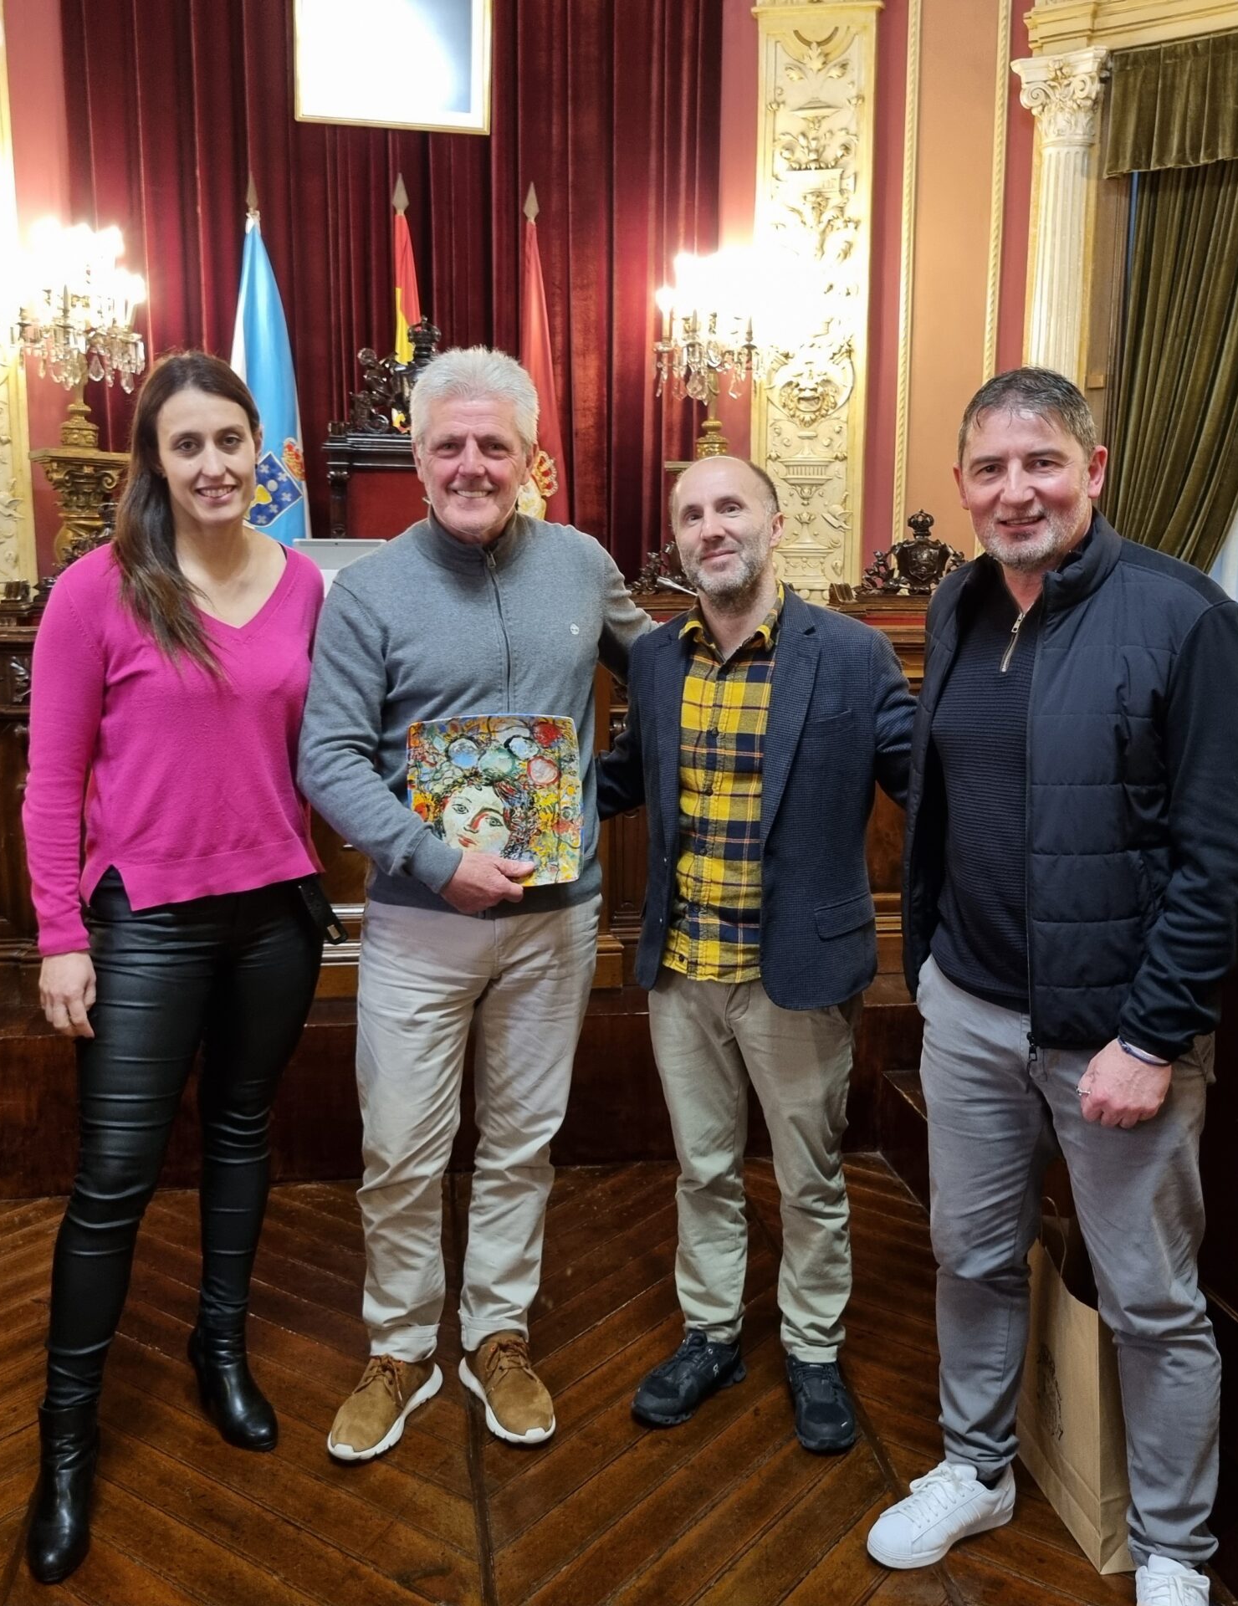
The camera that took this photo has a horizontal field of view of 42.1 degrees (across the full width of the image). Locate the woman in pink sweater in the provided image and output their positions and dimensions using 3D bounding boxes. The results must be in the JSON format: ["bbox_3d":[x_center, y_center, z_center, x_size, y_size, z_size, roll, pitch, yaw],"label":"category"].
[{"bbox_3d":[-0.687,0.215,2.484,0.500,1.775,0.440,-2,9,-13],"label":"woman in pink sweater"}]

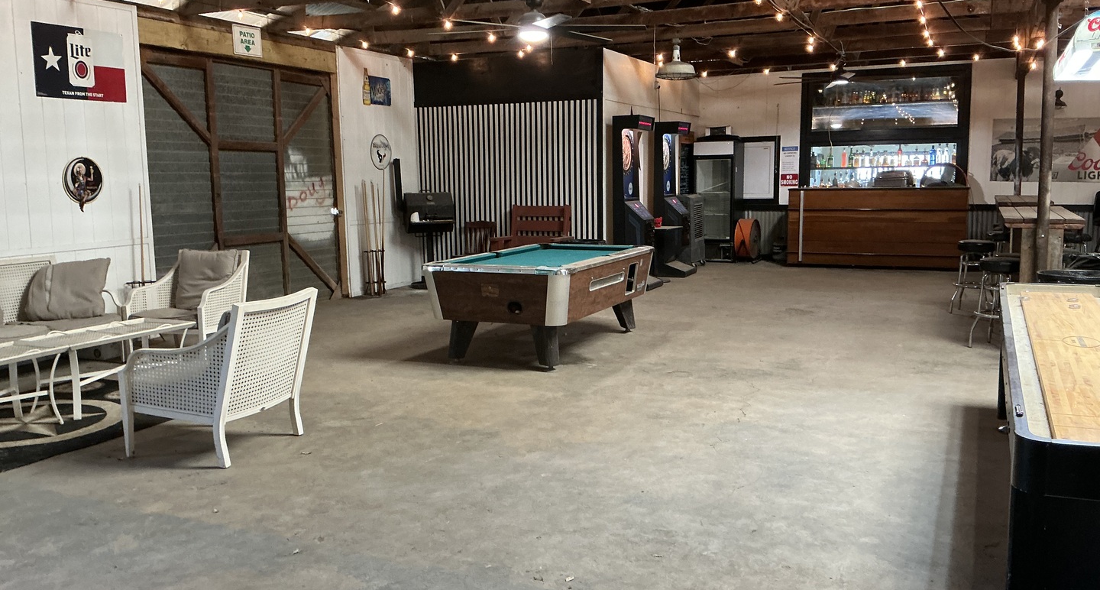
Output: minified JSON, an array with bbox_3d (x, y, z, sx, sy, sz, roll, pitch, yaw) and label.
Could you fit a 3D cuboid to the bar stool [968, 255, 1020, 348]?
[{"bbox_3d":[4.038,0.068,7.976,0.460,0.770,0.460,3,9,26],"label":"bar stool"}]

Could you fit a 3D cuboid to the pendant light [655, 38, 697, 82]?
[{"bbox_3d":[1.533,-2.848,10.800,0.480,0.500,0.480,-1,8,0],"label":"pendant light"}]

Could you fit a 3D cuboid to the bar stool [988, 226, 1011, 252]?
[{"bbox_3d":[5.614,-0.377,11.031,0.460,0.770,0.460,3,9,26],"label":"bar stool"}]

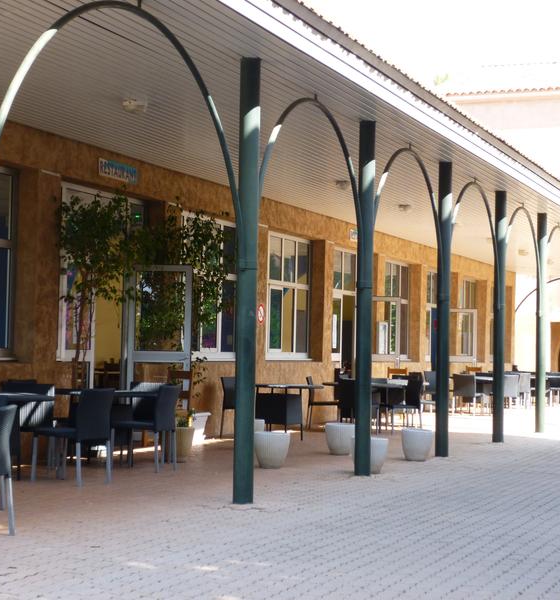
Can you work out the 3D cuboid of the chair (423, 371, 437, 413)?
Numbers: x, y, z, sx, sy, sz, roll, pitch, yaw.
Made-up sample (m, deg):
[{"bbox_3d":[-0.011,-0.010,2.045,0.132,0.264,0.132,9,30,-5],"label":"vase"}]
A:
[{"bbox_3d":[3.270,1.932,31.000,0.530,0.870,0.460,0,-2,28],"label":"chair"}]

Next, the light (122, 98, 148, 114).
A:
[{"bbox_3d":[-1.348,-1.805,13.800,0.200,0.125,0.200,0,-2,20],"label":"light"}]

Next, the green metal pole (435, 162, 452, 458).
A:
[{"bbox_3d":[1.979,0.121,17.847,0.158,3.535,0.158,0,-2,20],"label":"green metal pole"}]

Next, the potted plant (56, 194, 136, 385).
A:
[{"bbox_3d":[-1.971,0.266,15.874,0.800,2.872,0.820,1,-2,0],"label":"potted plant"}]

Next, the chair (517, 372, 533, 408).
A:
[{"bbox_3d":[5.795,2.166,35.200,0.470,0.860,0.560,0,-2,21],"label":"chair"}]

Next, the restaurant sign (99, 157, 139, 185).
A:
[{"bbox_3d":[-1.926,-1.537,17.703,0.030,0.195,1.000,0,-2,20],"label":"restaurant sign"}]

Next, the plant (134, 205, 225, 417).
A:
[{"bbox_3d":[-1.184,0.335,17.844,0.980,2.911,1.050,1,-2,0],"label":"plant"}]

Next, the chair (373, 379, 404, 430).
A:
[{"bbox_3d":[1.755,1.640,23.179,0.530,0.830,0.455,0,-2,20],"label":"chair"}]

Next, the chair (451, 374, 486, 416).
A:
[{"bbox_3d":[4.014,2.013,31.500,0.470,0.860,0.560,0,-2,27],"label":"chair"}]

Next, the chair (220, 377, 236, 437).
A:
[{"bbox_3d":[-0.468,1.473,20.156,0.530,0.830,0.455,0,-2,24],"label":"chair"}]

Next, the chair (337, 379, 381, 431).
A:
[{"bbox_3d":[1.264,1.620,23.044,0.530,0.830,0.455,0,-2,20],"label":"chair"}]

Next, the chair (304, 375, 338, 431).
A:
[{"bbox_3d":[0.705,1.592,22.710,0.530,0.830,0.455,1,-2,9],"label":"chair"}]

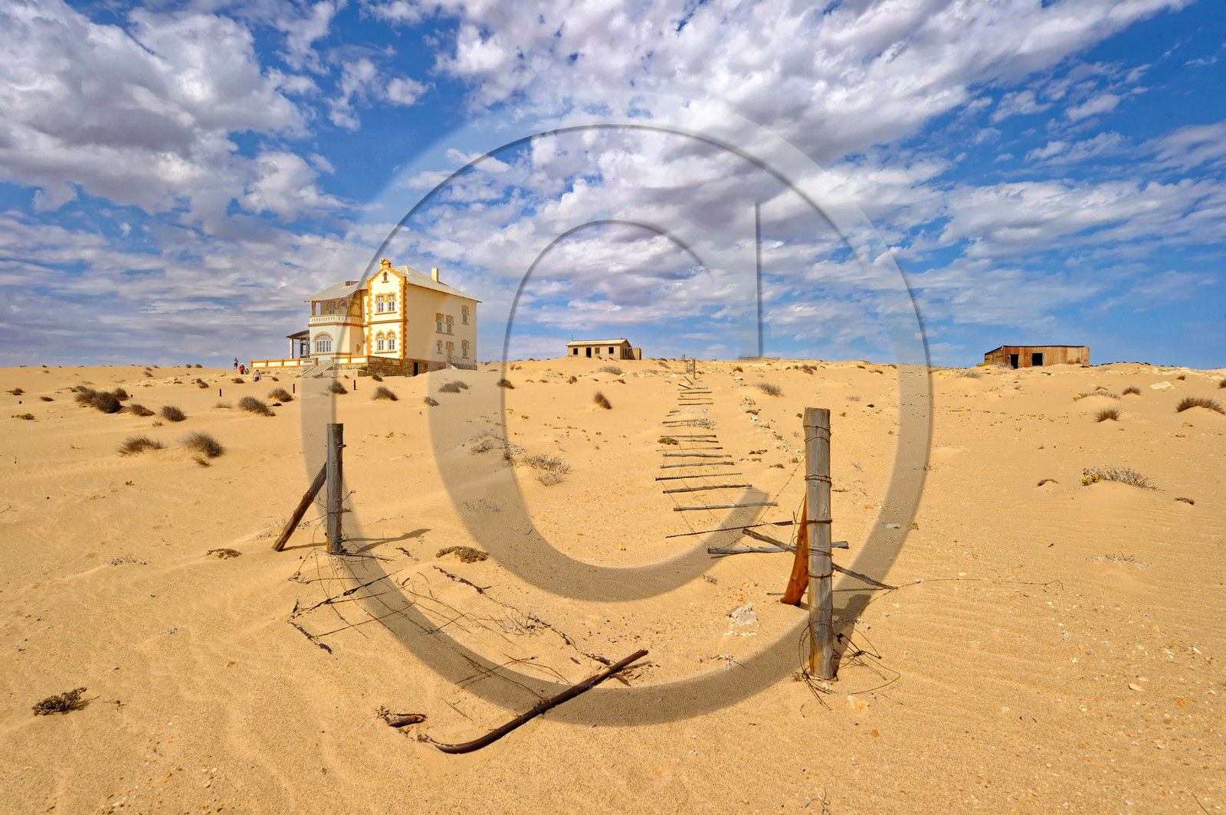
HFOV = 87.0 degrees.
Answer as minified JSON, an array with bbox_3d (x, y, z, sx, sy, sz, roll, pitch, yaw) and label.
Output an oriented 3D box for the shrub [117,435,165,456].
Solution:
[{"bbox_3d":[-11.311,0.907,15.500,0.950,0.470,0.850,0,0,0],"label":"shrub"}]

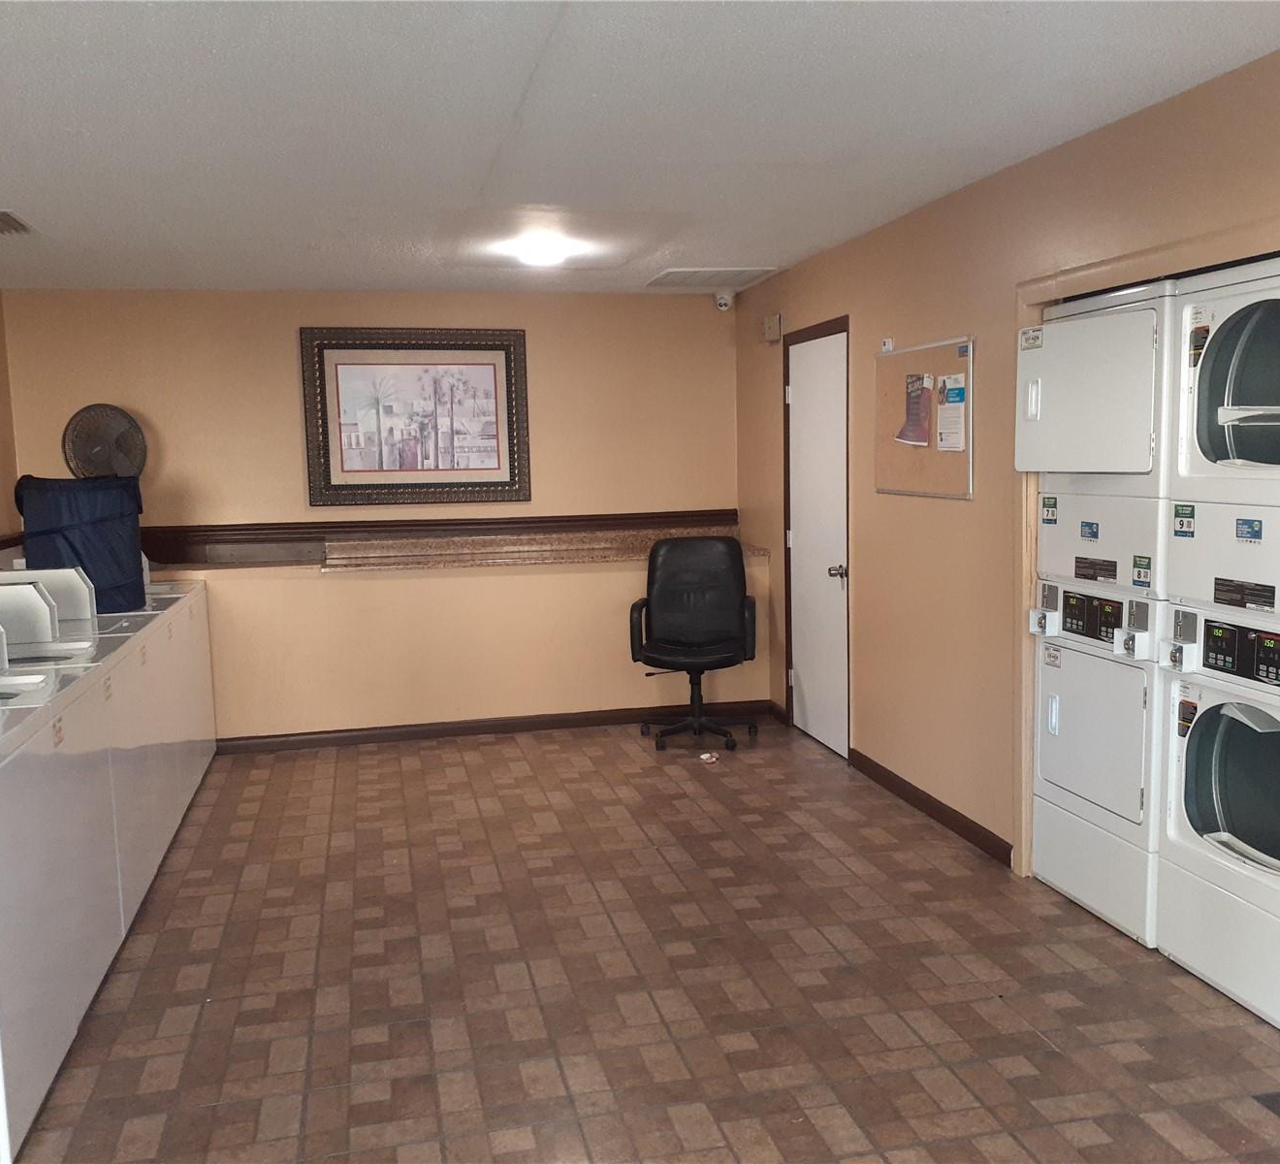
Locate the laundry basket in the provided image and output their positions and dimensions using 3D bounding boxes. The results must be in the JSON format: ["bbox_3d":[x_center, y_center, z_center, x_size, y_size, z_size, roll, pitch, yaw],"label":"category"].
[{"bbox_3d":[-2.507,-0.171,5.453,0.490,0.585,0.440,-3,6,-13],"label":"laundry basket"}]

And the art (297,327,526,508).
[{"bbox_3d":[-1.285,-0.958,7.041,1.270,1.010,0.050,-3,6,-13],"label":"art"}]

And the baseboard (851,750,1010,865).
[{"bbox_3d":[1.208,0.934,5.183,0.018,0.083,1.520,-3,6,-13],"label":"baseboard"}]

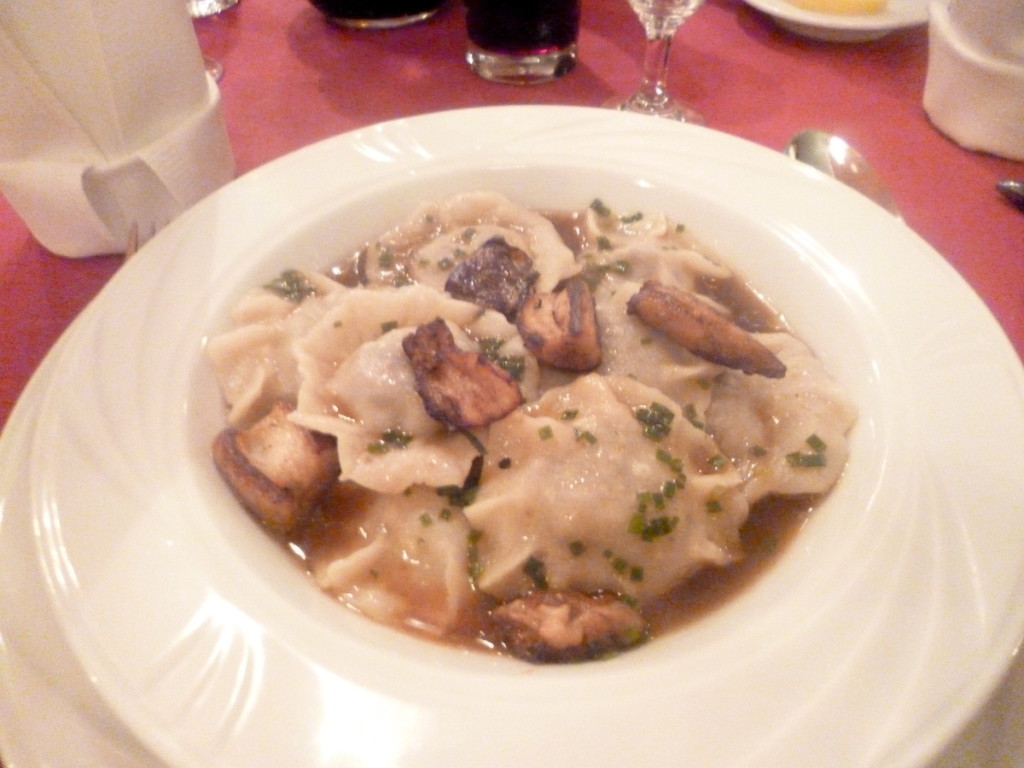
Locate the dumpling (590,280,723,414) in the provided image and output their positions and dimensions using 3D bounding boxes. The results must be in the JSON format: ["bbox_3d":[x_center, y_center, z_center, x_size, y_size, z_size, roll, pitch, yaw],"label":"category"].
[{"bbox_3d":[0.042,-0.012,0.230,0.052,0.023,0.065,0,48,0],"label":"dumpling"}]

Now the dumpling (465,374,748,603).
[{"bbox_3d":[0.025,0.025,0.195,0.077,0.025,0.072,0,48,0],"label":"dumpling"}]

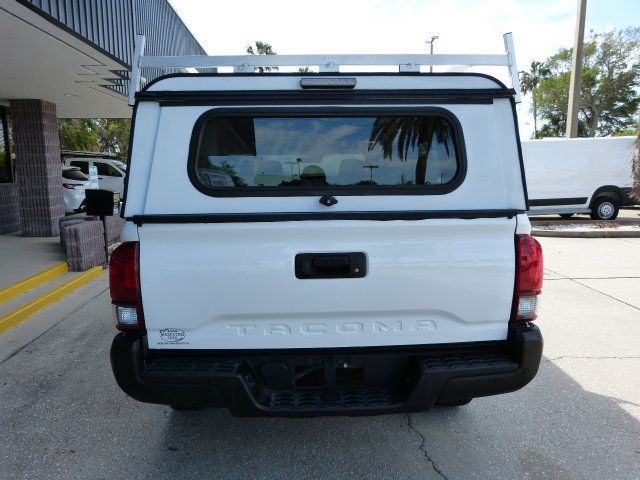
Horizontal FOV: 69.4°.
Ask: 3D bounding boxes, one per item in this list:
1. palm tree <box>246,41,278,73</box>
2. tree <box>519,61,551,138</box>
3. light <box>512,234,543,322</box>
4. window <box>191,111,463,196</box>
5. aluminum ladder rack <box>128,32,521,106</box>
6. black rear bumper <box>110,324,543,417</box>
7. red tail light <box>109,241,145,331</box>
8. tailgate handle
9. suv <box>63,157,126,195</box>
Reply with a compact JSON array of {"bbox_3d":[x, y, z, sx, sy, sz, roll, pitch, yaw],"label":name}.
[{"bbox_3d":[-4.931,-10.757,40.737,3.000,12.600,3.000,-1,8,-2],"label":"palm tree"},{"bbox_3d":[19.355,-10.383,41.676,3.000,11.400,3.000,-1,8,-2],"label":"tree"},{"bbox_3d":[0.803,0.152,1.936,0.155,0.365,0.190,-1,8,-2],"label":"light"},{"bbox_3d":[0.029,-0.333,1.763,1.055,0.335,0.050,-1,3,-2],"label":"window"},{"bbox_3d":[-0.001,-0.769,2.498,1.560,0.270,1.400,-1,8,-2],"label":"aluminum ladder rack"},{"bbox_3d":[0.031,0.484,1.910,1.770,0.285,0.400,-1,8,-2],"label":"black rear bumper"},{"bbox_3d":[-0.746,0.166,1.882,0.155,0.365,0.190,-1,8,-2],"label":"red tail light"},{"bbox_3d":[0.041,0.098,1.820,0.278,0.104,0.050,-1,8,-2],"label":"tailgate handle"},{"bbox_3d":[-7.220,-1.538,14.275,5.000,1.860,1.920,-1,8,-2],"label":"suv"}]

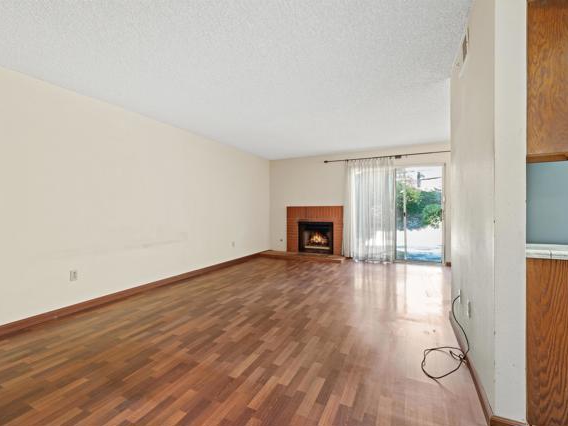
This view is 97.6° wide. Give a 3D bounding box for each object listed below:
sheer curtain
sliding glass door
[{"bbox_3d":[1.848,-0.055,5.446,1.080,2.220,0.130,0,1,26],"label":"sheer curtain"},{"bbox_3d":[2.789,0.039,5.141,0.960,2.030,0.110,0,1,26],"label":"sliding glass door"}]

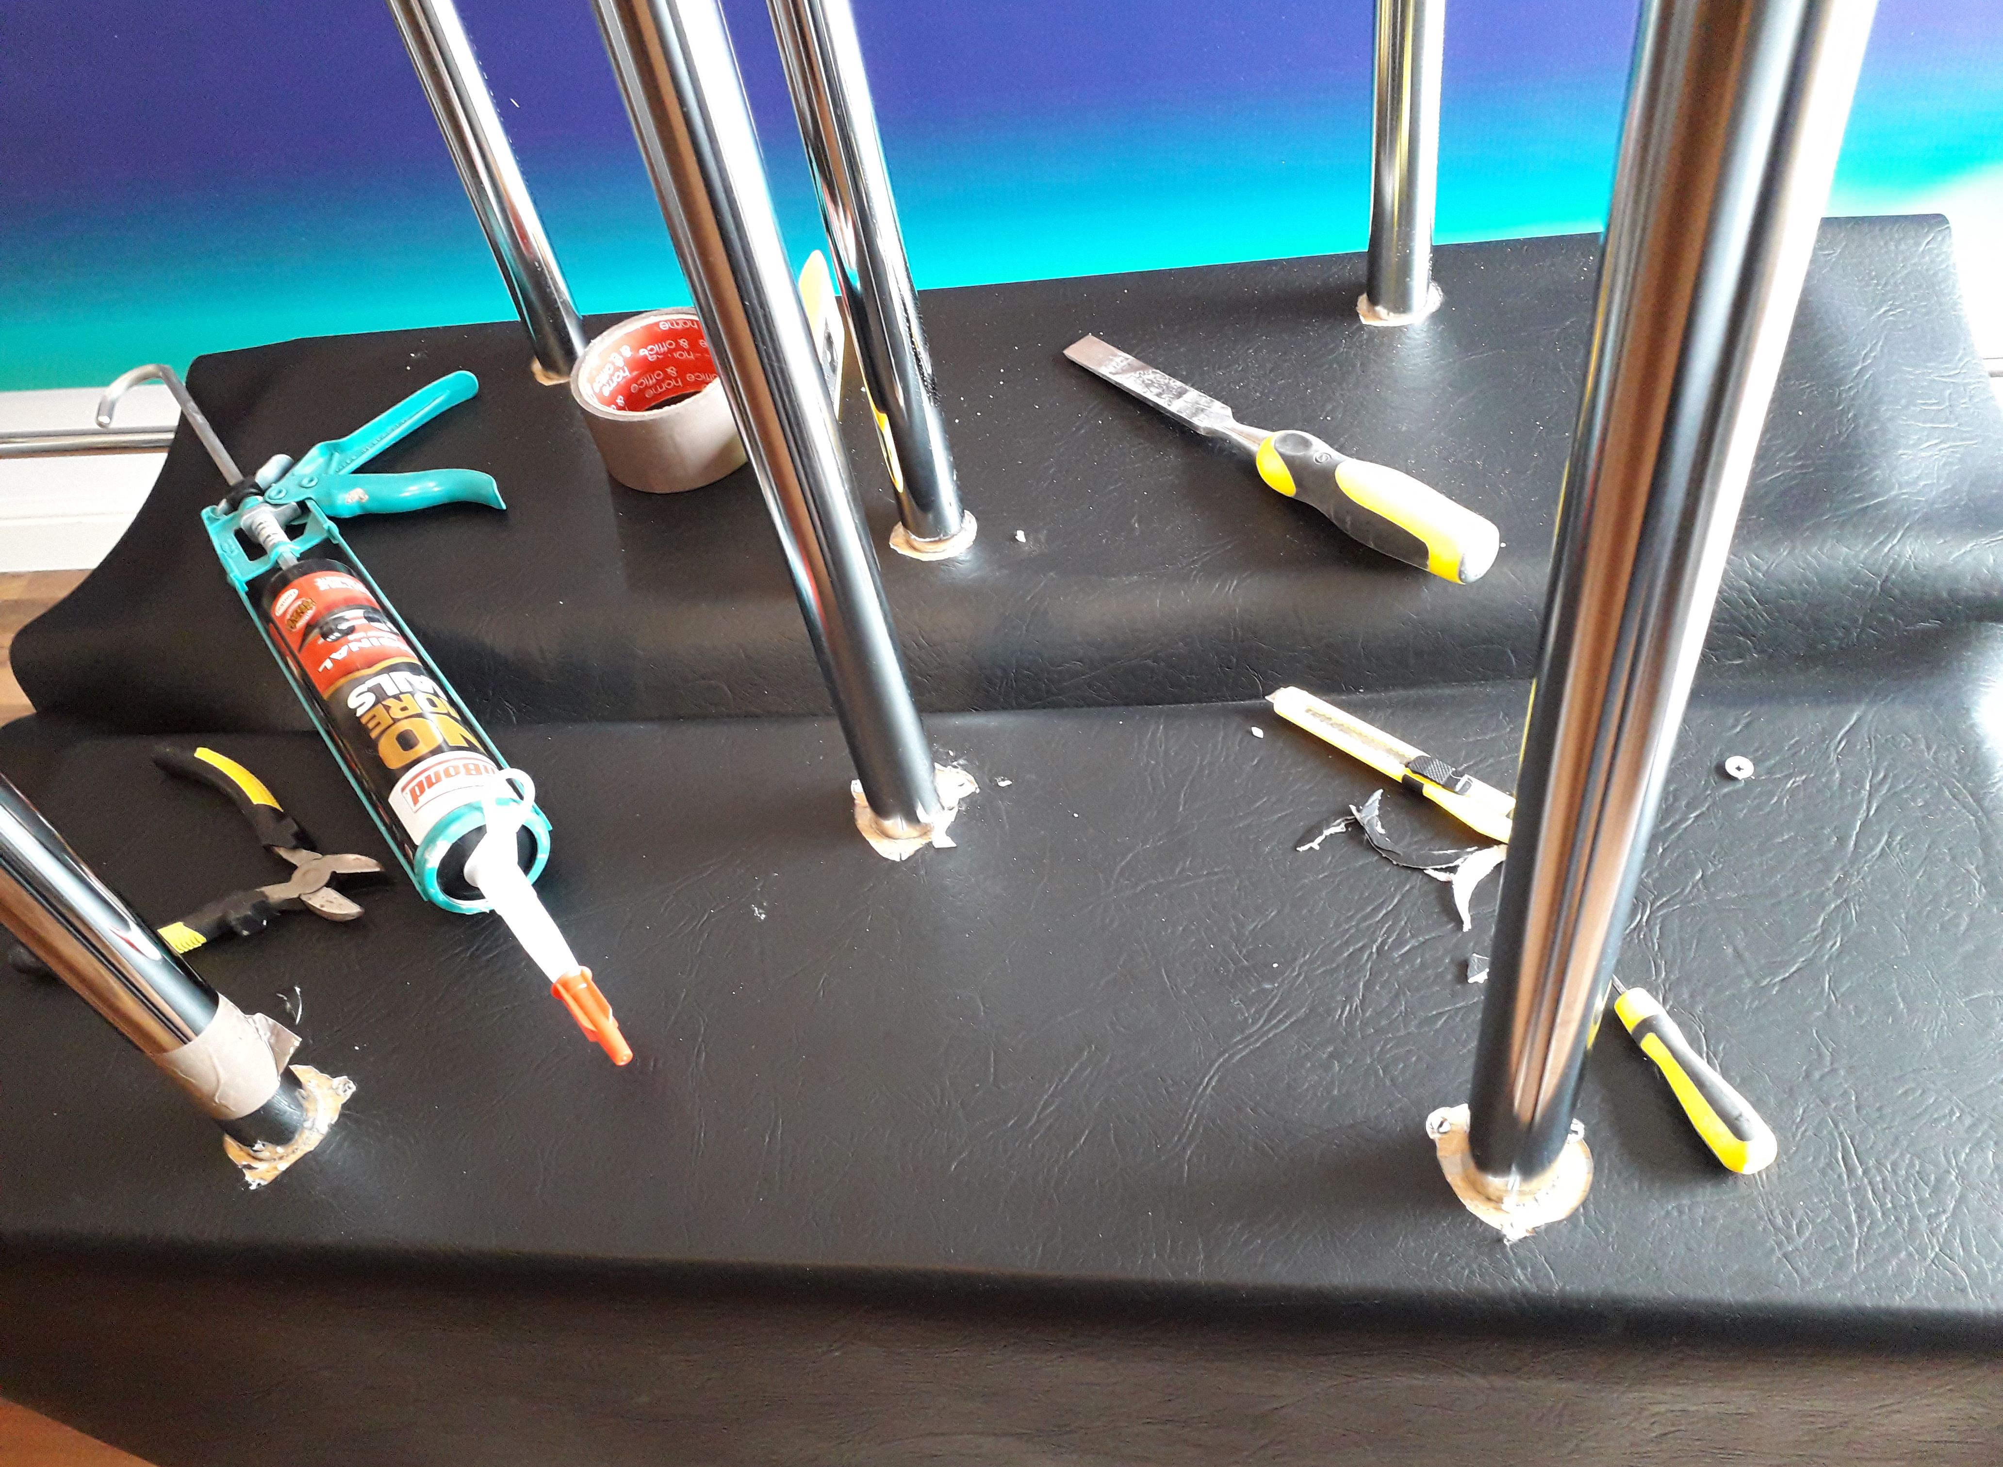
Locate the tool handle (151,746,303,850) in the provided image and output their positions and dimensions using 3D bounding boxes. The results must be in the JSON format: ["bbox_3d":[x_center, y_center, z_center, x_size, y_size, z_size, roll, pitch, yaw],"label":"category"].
[{"bbox_3d":[-0.358,0.028,0.734,0.124,0.015,0.024,26,59,29],"label":"tool handle"}]

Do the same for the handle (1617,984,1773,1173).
[{"bbox_3d":[0.237,0.117,0.537,0.019,0.019,0.073,-22,48,-8],"label":"handle"}]

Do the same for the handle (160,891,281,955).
[{"bbox_3d":[-0.375,0.091,0.682,0.120,0.015,0.024,-14,48,-1],"label":"handle"}]

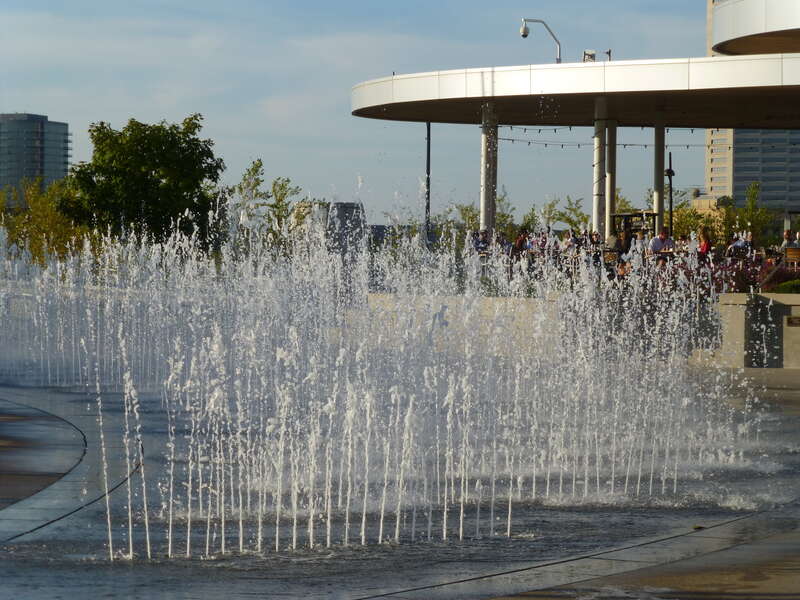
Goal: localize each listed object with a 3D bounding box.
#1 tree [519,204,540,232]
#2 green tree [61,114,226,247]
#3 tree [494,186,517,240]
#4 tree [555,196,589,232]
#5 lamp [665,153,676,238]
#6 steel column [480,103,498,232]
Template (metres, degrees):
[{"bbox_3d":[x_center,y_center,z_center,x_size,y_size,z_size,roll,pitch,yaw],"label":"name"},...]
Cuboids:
[{"bbox_3d":[5.647,-3.007,102.000,1.000,2.250,1.000,1,2,0],"label":"tree"},{"bbox_3d":[-8.922,-3.635,82.000,5.700,5.640,5.400,1,2,0],"label":"green tree"},{"bbox_3d":[4.391,-3.330,100.000,1.200,2.970,1.200,1,2,0],"label":"tree"},{"bbox_3d":[7.275,-3.118,100.000,1.500,2.550,1.400,1,2,0],"label":"tree"},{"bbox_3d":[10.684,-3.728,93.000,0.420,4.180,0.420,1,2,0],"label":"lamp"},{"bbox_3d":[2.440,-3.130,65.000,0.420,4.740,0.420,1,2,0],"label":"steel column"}]

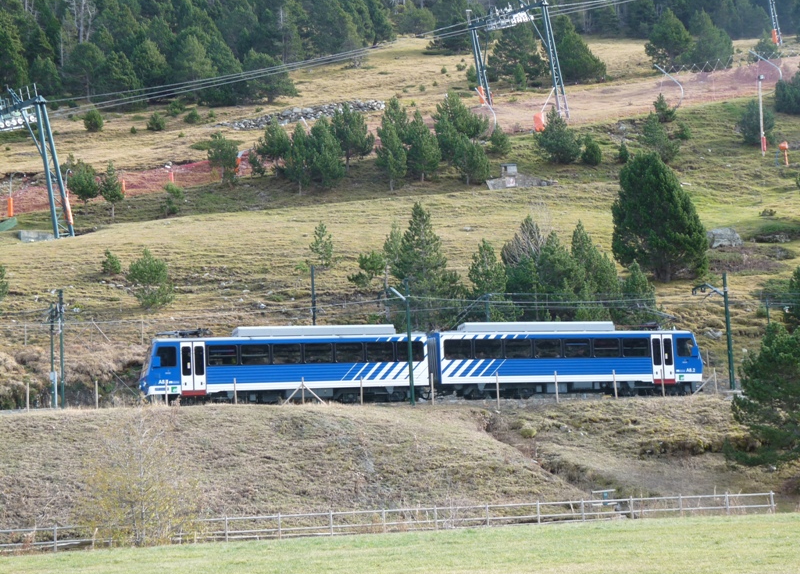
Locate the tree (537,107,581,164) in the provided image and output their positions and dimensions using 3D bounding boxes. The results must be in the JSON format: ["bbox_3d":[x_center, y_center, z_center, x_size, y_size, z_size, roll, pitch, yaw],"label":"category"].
[{"bbox_3d":[15.932,-15.229,151.000,4.624,5.772,4.624,-2,-6,0],"label":"tree"}]

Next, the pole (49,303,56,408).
[{"bbox_3d":[-18.480,3.701,80.000,0.220,5.600,0.220,-2,-5,0],"label":"pole"}]

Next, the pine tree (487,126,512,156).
[{"bbox_3d":[9.737,-14.385,147.000,2.417,3.034,2.417,-3,-6,0],"label":"pine tree"}]

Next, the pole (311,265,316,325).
[{"bbox_3d":[-4.838,2.166,84.500,0.200,6.800,0.200,-2,-5,0],"label":"pole"}]

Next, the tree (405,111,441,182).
[{"bbox_3d":[2.037,-12.720,136.000,3.096,6.518,3.096,-3,-6,0],"label":"tree"}]

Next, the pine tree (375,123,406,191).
[{"bbox_3d":[-0.706,-11.467,132.500,2.652,6.262,2.652,-3,-6,0],"label":"pine tree"}]

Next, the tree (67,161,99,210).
[{"bbox_3d":[-26.180,-8.276,124.256,2.560,4.450,2.560,-2,-7,0],"label":"tree"}]

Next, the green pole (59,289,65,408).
[{"bbox_3d":[-17.013,3.116,75.500,0.200,5.981,0.200,-2,-6,0],"label":"green pole"}]

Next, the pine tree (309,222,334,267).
[{"bbox_3d":[-5.462,-2.944,105.191,1.750,3.330,1.750,-2,-7,0],"label":"pine tree"}]

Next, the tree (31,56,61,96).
[{"bbox_3d":[-46.018,-27.195,195.000,4.000,5.700,3.900,-2,-5,0],"label":"tree"}]

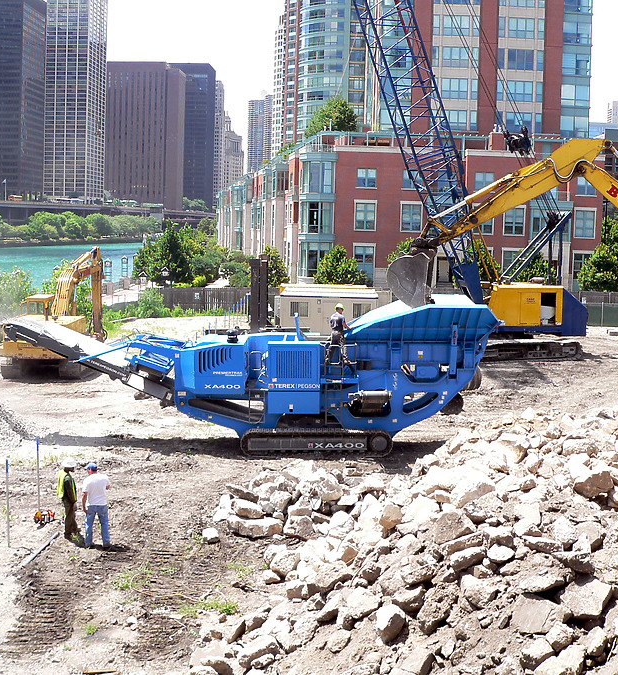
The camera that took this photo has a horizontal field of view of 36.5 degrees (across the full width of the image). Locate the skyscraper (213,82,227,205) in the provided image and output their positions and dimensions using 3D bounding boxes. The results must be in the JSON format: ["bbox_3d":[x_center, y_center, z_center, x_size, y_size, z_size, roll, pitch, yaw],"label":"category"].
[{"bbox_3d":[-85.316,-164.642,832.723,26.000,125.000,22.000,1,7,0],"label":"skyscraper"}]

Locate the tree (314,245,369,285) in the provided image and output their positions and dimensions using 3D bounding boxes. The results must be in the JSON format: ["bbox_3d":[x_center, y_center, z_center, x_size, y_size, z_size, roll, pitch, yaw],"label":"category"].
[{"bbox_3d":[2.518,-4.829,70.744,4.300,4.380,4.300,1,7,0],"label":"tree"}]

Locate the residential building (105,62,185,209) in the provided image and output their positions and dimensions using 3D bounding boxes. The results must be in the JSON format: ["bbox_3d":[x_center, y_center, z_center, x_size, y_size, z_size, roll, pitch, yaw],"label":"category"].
[{"bbox_3d":[-117.225,-141.180,674.046,54.000,102.366,46.000,2,7,2],"label":"residential building"}]

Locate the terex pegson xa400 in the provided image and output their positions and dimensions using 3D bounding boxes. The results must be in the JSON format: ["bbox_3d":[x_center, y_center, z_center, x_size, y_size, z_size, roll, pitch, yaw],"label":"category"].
[{"bbox_3d":[-1.841,1.063,29.186,14.824,4.600,3.900,1,7,-2],"label":"terex pegson xa400"}]

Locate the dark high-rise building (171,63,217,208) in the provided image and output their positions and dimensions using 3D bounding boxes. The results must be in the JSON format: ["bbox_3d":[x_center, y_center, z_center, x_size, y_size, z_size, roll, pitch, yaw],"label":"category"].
[{"bbox_3d":[-105.942,-166.190,792.949,48.000,120.776,40.000,2,7,2],"label":"dark high-rise building"}]

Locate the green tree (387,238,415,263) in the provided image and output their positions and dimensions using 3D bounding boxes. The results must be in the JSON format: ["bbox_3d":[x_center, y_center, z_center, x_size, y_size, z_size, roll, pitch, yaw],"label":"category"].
[{"bbox_3d":[8.458,-5.434,78.648,3.900,5.700,3.900,1,7,0],"label":"green tree"}]

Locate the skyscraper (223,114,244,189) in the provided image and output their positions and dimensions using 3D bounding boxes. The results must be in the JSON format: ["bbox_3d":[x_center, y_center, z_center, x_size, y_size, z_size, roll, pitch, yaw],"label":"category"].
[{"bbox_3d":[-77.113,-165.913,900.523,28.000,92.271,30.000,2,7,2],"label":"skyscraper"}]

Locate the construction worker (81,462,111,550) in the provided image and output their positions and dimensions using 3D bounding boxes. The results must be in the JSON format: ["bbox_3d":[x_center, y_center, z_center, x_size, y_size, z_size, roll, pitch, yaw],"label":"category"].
[{"bbox_3d":[-4.354,3.435,19.171,0.550,1.770,0.370,-1,7,-20],"label":"construction worker"}]

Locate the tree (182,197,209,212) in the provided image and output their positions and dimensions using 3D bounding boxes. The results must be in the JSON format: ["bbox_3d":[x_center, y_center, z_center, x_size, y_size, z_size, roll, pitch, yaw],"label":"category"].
[{"bbox_3d":[-77.459,-90.149,639.289,18.000,12.180,18.000,1,7,0],"label":"tree"}]

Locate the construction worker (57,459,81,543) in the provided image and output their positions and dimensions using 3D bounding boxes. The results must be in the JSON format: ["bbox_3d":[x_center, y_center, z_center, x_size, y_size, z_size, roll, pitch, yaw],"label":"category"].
[{"bbox_3d":[-5.227,3.498,20.389,0.450,1.800,0.550,1,7,-5],"label":"construction worker"}]

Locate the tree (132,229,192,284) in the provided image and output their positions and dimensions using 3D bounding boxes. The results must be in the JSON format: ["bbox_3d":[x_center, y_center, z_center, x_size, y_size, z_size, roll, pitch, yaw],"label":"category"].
[{"bbox_3d":[-13.006,-7.032,82.567,5.600,7.000,5.600,1,7,0],"label":"tree"}]

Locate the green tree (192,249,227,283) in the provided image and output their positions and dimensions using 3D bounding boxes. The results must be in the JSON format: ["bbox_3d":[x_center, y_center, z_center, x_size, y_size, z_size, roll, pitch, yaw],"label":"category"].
[{"bbox_3d":[-10.055,-7.186,94.788,3.700,3.639,3.700,1,7,0],"label":"green tree"}]

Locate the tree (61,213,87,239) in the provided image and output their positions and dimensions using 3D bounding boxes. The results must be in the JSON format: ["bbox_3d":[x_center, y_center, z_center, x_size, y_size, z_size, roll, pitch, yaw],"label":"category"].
[{"bbox_3d":[-79.576,-38.352,317.450,8.900,8.900,8.900,1,7,0],"label":"tree"}]

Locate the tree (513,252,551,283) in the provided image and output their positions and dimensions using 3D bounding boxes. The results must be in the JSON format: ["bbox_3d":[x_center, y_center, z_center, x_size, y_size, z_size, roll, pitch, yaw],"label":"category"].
[{"bbox_3d":[18.916,-4.865,78.691,3.900,5.000,3.900,1,7,0],"label":"tree"}]

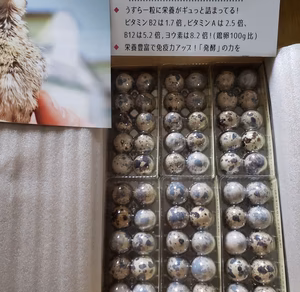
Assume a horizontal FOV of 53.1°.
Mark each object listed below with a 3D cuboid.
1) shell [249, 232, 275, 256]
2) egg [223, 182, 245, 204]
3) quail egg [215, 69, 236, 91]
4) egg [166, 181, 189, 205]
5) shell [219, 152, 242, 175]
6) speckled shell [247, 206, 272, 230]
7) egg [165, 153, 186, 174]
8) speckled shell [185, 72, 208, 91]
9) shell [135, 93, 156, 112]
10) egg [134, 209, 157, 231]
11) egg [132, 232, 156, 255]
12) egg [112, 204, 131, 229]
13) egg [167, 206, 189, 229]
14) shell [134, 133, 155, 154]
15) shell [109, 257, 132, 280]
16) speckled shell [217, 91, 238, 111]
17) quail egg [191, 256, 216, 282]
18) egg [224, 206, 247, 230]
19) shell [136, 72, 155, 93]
[{"bbox_3d":[0.129,0.112,0.346,0.026,0.032,0.026,-1,75,4],"label":"shell"},{"bbox_3d":[0.101,0.056,0.360,0.026,0.032,0.026,-1,74,5],"label":"egg"},{"bbox_3d":[0.101,-0.087,0.399,0.026,0.032,0.026,-1,75,3],"label":"quail egg"},{"bbox_3d":[0.033,0.057,0.365,0.026,0.032,0.026,-1,74,5],"label":"egg"},{"bbox_3d":[0.100,0.021,0.372,0.026,0.033,0.026,-1,75,4],"label":"shell"},{"bbox_3d":[0.130,0.084,0.353,0.026,0.032,0.026,-1,75,4],"label":"speckled shell"},{"bbox_3d":[0.030,0.021,0.367,0.025,0.032,0.025,-1,75,3],"label":"egg"},{"bbox_3d":[0.062,-0.087,0.402,0.026,0.032,0.026,-1,75,3],"label":"speckled shell"},{"bbox_3d":[-0.006,-0.057,0.390,0.025,0.032,0.025,-1,75,3],"label":"shell"},{"bbox_3d":[-0.006,0.085,0.351,0.025,0.032,0.025,-1,75,3],"label":"egg"},{"bbox_3d":[-0.007,0.115,0.354,0.026,0.033,0.026,-1,75,4],"label":"egg"},{"bbox_3d":[-0.035,0.086,0.362,0.025,0.032,0.025,-1,75,3],"label":"egg"},{"bbox_3d":[0.033,0.085,0.359,0.026,0.033,0.026,-1,75,4],"label":"egg"},{"bbox_3d":[-0.007,-0.004,0.386,0.025,0.032,0.025,-1,74,5],"label":"shell"},{"bbox_3d":[-0.035,0.142,0.351,0.025,0.032,0.025,-1,75,4],"label":"shell"},{"bbox_3d":[0.101,-0.060,0.392,0.026,0.032,0.026,-1,75,3],"label":"speckled shell"},{"bbox_3d":[0.061,0.139,0.340,0.027,0.032,0.027,-1,74,5],"label":"quail egg"},{"bbox_3d":[0.099,0.082,0.346,0.025,0.032,0.025,-1,75,3],"label":"egg"},{"bbox_3d":[-0.006,-0.086,0.406,0.025,0.032,0.025,-1,75,3],"label":"shell"}]

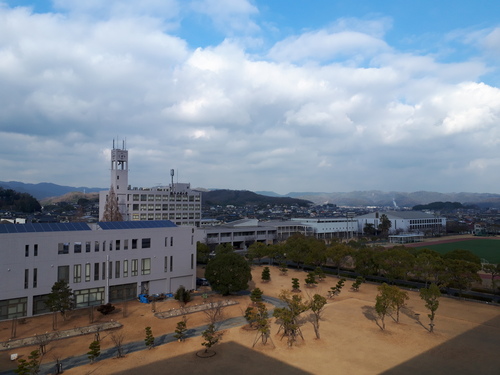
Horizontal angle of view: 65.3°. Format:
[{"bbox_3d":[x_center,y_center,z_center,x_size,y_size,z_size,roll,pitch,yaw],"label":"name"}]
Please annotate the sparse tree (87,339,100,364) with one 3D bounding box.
[{"bbox_3d":[-16.510,17.450,41.275,1.374,2.366,1.374,1,-3,-22],"label":"sparse tree"}]

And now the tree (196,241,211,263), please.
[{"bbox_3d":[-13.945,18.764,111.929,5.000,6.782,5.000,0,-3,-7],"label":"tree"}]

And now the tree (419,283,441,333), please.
[{"bbox_3d":[24.180,16.250,52.620,2.890,6.520,2.890,0,-3,0],"label":"tree"}]

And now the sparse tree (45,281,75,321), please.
[{"bbox_3d":[-27.789,16.544,57.040,4.231,5.817,4.231,1,-3,-25],"label":"sparse tree"}]

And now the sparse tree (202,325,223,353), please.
[{"bbox_3d":[-4.389,17.226,44.460,2.390,3.057,2.390,0,-3,-6],"label":"sparse tree"}]

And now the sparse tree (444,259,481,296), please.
[{"bbox_3d":[41.810,17.440,76.890,7.480,6.440,7.480,0,-3,0],"label":"sparse tree"}]

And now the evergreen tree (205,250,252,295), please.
[{"bbox_3d":[-4.008,16.228,73.389,8.858,7.939,8.858,0,-3,-3],"label":"evergreen tree"}]

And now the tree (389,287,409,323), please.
[{"bbox_3d":[21.206,16.610,55.320,2.830,5.219,2.830,-1,-3,20],"label":"tree"}]

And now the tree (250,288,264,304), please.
[{"bbox_3d":[1.300,18.900,67.790,2.430,2.660,2.430,0,-3,0],"label":"tree"}]

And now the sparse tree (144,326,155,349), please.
[{"bbox_3d":[-12.050,17.970,46.800,1.200,2.540,1.200,0,-3,0],"label":"sparse tree"}]

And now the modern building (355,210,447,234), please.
[{"bbox_3d":[90.511,21.014,231.464,47.000,13.600,31.000,2,-4,-37],"label":"modern building"}]

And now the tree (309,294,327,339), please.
[{"bbox_3d":[8.553,16.219,49.057,2.132,5.451,2.132,-1,-3,10],"label":"tree"}]

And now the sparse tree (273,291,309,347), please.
[{"bbox_3d":[5.010,16.080,48.080,4.360,6.440,4.360,0,-3,0],"label":"sparse tree"}]

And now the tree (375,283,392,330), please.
[{"bbox_3d":[17.949,15.984,52.240,2.270,6.182,2.270,-1,-3,19],"label":"tree"}]

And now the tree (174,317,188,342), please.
[{"bbox_3d":[-8.570,17.860,48.870,1.750,2.960,1.750,0,-3,0],"label":"tree"}]

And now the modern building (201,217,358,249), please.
[{"bbox_3d":[12.630,19.630,169.030,89.640,10.800,18.550,2,-3,-38],"label":"modern building"}]

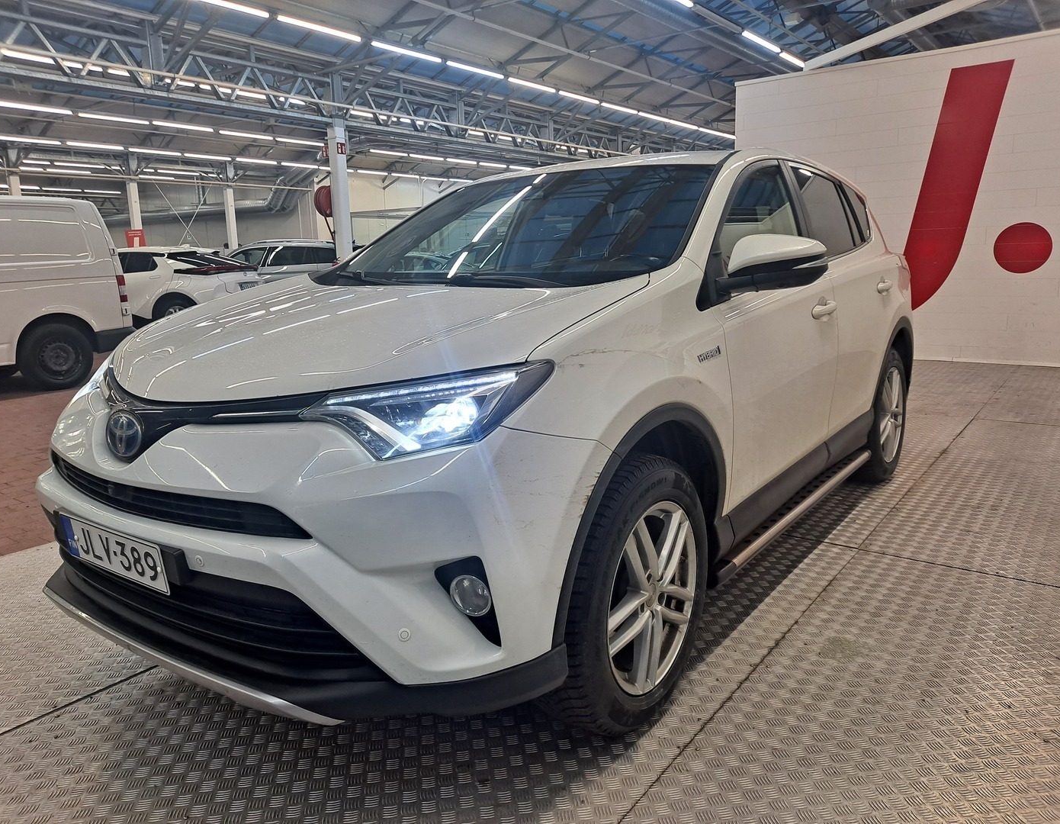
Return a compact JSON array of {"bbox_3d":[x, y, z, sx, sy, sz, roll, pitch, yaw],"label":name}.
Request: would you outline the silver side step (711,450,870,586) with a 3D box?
[{"bbox_3d":[1.049,0.337,3.105,0.170,0.075,1.770,6,13,36],"label":"silver side step"}]

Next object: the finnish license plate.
[{"bbox_3d":[-0.946,0.314,1.792,0.442,0.118,0.015,6,16,36],"label":"finnish license plate"}]

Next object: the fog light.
[{"bbox_3d":[-0.127,0.393,1.694,0.090,0.090,0.050,2,12,22],"label":"fog light"}]

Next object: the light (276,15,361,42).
[{"bbox_3d":[-3.022,-5.492,11.354,0.110,0.060,1.480,7,13,37],"label":"light"}]

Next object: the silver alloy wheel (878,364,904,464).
[{"bbox_3d":[1.816,0.009,4.178,0.195,0.492,0.492,6,13,36],"label":"silver alloy wheel"}]

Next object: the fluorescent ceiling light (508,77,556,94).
[{"bbox_3d":[0.041,-6.209,15.059,0.110,0.060,1.480,7,13,37],"label":"fluorescent ceiling light"}]

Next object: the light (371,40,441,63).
[{"bbox_3d":[-1.946,-5.745,12.683,0.090,0.070,1.500,6,13,37],"label":"light"}]

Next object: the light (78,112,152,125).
[{"bbox_3d":[-9.057,-6.392,17.319,0.090,0.070,1.500,6,13,37],"label":"light"}]

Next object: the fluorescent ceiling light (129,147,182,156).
[{"bbox_3d":[-10.321,-7.138,21.855,0.110,0.060,1.480,7,13,37],"label":"fluorescent ceiling light"}]

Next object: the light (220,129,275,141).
[{"bbox_3d":[-6.901,-6.738,19.329,0.110,0.060,1.480,7,13,37],"label":"light"}]

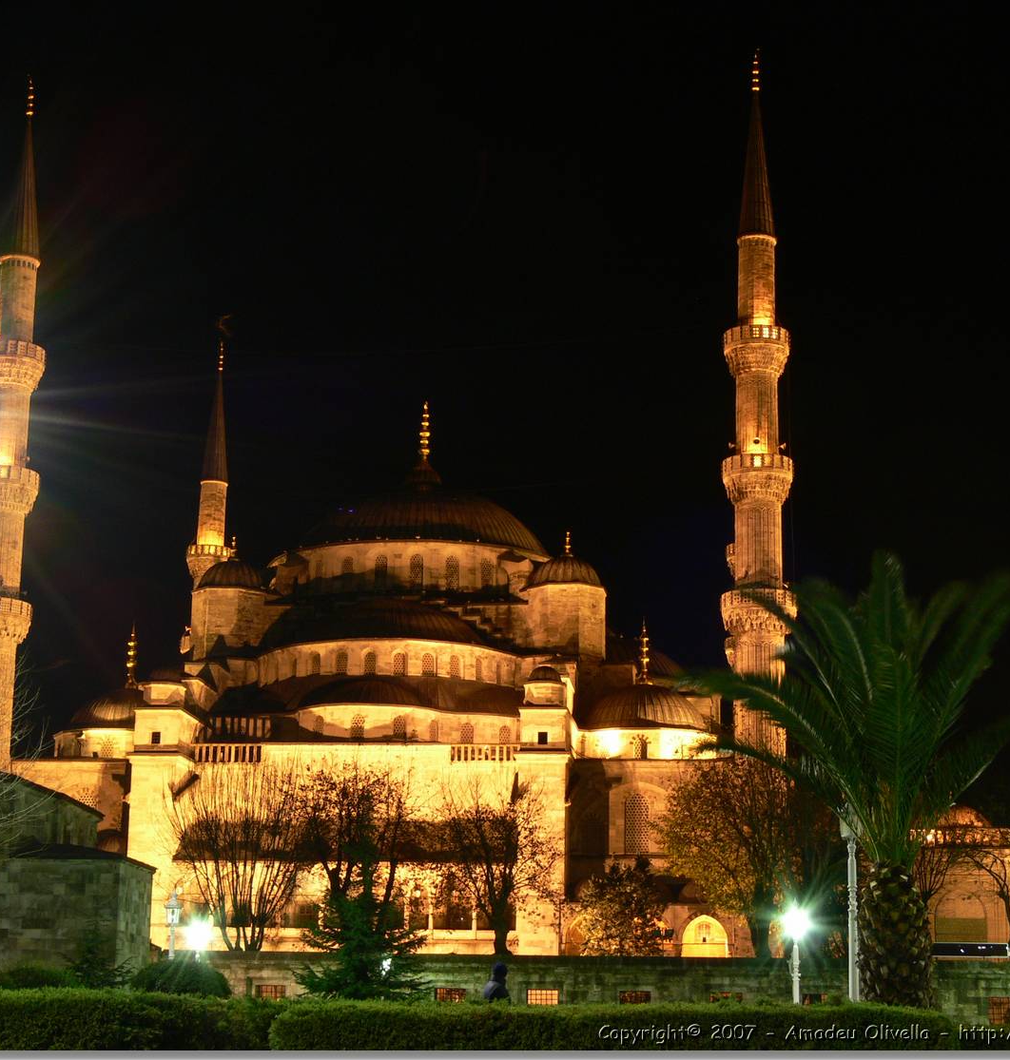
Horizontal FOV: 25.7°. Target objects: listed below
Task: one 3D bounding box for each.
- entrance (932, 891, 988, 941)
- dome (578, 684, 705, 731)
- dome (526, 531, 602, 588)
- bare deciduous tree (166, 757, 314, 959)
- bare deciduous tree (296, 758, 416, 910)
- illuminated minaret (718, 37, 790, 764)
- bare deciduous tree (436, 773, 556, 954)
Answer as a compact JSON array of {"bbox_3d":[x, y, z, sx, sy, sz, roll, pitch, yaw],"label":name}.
[{"bbox_3d":[32.962,28.152,160.125,4.032,4.060,1.000,-1,-14,6],"label":"entrance"},{"bbox_3d":[10.656,13.761,169.427,10.600,4.400,10.600,-1,-14,6],"label":"dome"},{"bbox_3d":[5.293,2.637,188.979,6.700,5.081,6.700,-1,-14,6],"label":"dome"},{"bbox_3d":[-15.318,19.267,127.058,8.500,12.392,8.000,-1,-14,6],"label":"bare deciduous tree"},{"bbox_3d":[-7.707,18.048,116.050,6.400,12.100,6.400,1,-14,0],"label":"bare deciduous tree"},{"bbox_3d":[18.107,-1.393,157.386,5.600,71.000,5.600,-1,-14,6],"label":"illuminated minaret"},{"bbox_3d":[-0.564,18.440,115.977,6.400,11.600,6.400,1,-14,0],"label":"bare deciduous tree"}]

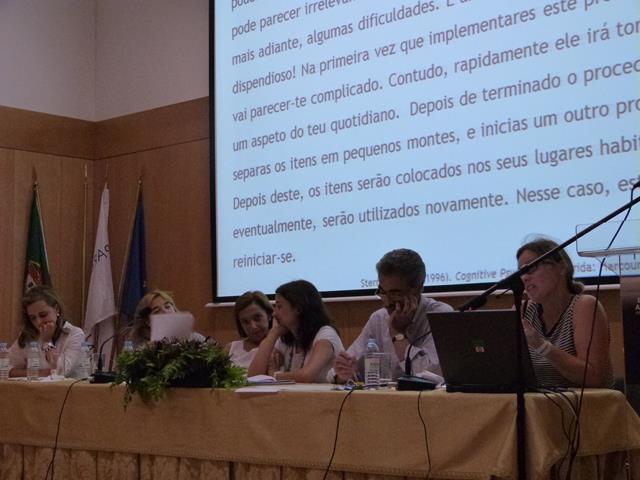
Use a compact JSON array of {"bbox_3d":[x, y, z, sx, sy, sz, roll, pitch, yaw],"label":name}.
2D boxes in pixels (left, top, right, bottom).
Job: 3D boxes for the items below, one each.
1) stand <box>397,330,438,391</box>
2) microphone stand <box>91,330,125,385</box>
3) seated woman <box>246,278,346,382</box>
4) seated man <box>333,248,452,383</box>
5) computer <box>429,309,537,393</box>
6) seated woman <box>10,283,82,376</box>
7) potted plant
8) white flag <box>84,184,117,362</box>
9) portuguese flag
[{"bbox_3d":[0.370,0.449,4.120,0.120,0.240,0.200,-5,-7,38],"label":"stand"},{"bbox_3d":[-1.052,0.594,5.394,0.120,0.240,0.200,-5,-7,38],"label":"microphone stand"},{"bbox_3d":[-0.051,0.781,4.779,0.750,1.195,0.520,3,-7,-38],"label":"seated woman"},{"bbox_3d":[0.342,0.694,4.557,0.560,1.312,0.800,-5,-7,40],"label":"seated man"},{"bbox_3d":[0.629,0.392,3.716,0.365,0.280,0.357,-6,-7,40],"label":"computer"},{"bbox_3d":[-1.505,0.882,5.900,0.520,1.255,0.750,-4,-6,30],"label":"seated woman"},{"bbox_3d":[-0.605,0.571,4.620,0.600,0.300,0.420,-5,-7,38],"label":"potted plant"},{"bbox_3d":[-1.408,0.244,6.878,0.250,1.200,0.200,-1,-5,-6],"label":"white flag"},{"bbox_3d":[-1.800,0.203,6.881,0.250,1.120,0.200,0,-5,-9],"label":"portuguese flag"}]

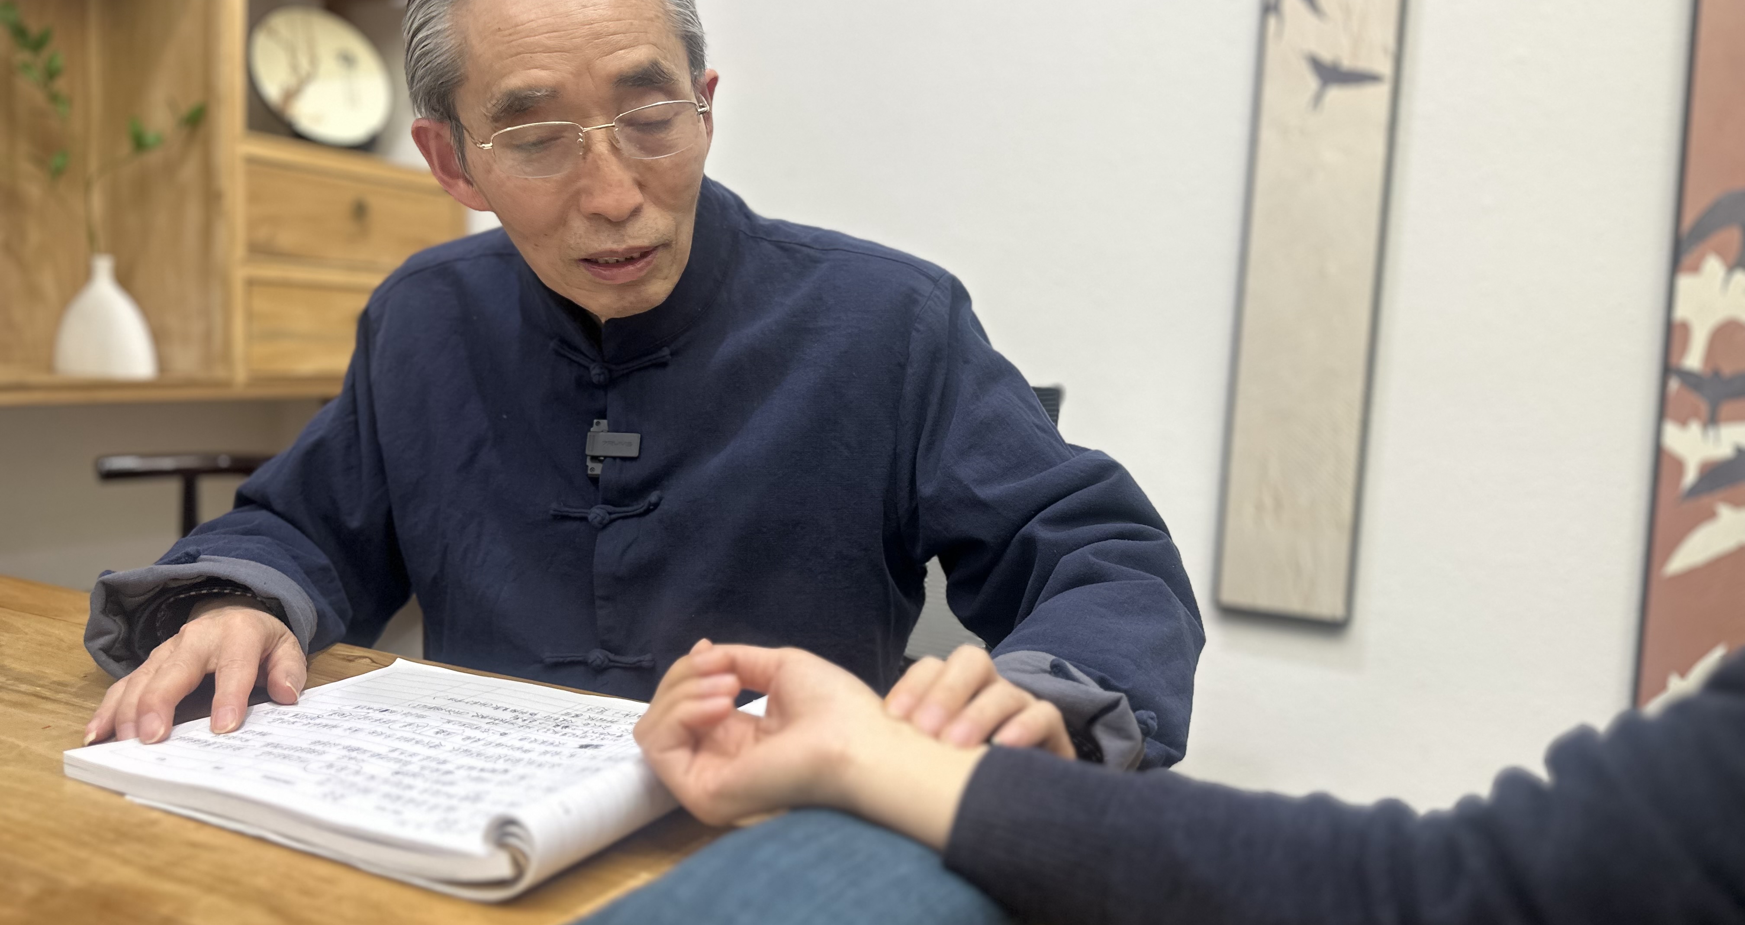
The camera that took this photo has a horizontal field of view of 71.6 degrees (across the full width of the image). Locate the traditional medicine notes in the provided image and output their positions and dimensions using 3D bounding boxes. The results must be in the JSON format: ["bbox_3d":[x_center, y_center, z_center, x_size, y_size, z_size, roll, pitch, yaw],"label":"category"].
[{"bbox_3d":[-0.249,0.158,0.687,0.305,0.036,0.229,5,6,25],"label":"traditional medicine notes"}]

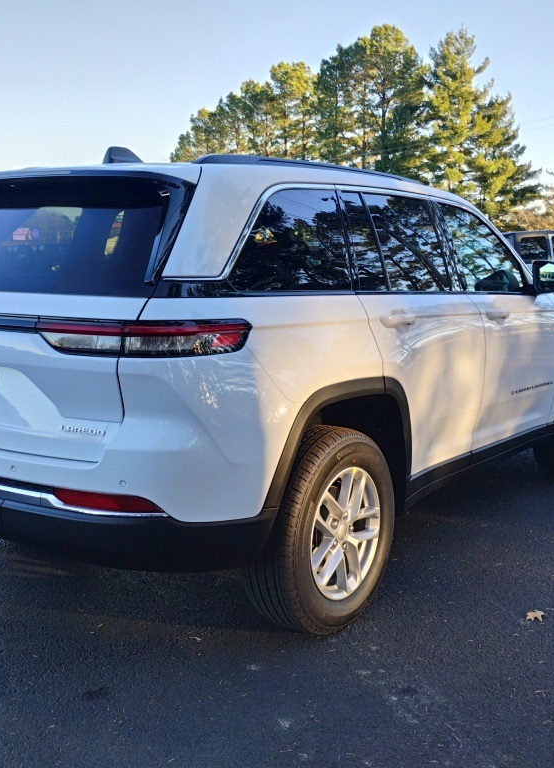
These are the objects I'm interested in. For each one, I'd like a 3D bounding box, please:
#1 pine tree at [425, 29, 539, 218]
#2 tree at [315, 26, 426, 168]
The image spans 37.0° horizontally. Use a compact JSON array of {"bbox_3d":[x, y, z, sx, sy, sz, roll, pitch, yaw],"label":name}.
[{"bbox_3d":[9.424,-10.501,38.909,5.130,11.806,4.617,2,8,13],"label":"pine tree"},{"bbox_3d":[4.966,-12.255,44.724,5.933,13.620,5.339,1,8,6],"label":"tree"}]

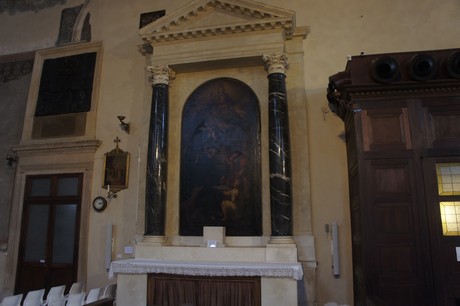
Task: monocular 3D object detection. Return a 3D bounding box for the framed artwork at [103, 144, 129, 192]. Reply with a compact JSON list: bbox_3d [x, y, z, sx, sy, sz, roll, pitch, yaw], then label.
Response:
[{"bbox_3d":[-2.539,0.249,7.723,0.602,1.244,0.070,-3,-12,12],"label":"framed artwork"}]

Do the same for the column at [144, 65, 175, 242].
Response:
[{"bbox_3d":[-1.491,-0.059,7.129,0.460,3.672,0.460,-3,-12,12],"label":"column"}]

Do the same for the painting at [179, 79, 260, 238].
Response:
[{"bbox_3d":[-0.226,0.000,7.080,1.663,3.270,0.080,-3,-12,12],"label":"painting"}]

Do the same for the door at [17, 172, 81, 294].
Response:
[{"bbox_3d":[-4.122,1.970,7.837,1.543,3.008,0.090,-3,-12,12],"label":"door"}]

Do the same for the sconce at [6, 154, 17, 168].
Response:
[{"bbox_3d":[-5.221,0.202,8.236,0.190,0.308,0.180,-3,-12,12],"label":"sconce"}]

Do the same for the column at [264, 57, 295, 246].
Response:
[{"bbox_3d":[0.938,-0.157,6.617,0.460,3.640,0.460,-3,-12,12],"label":"column"}]

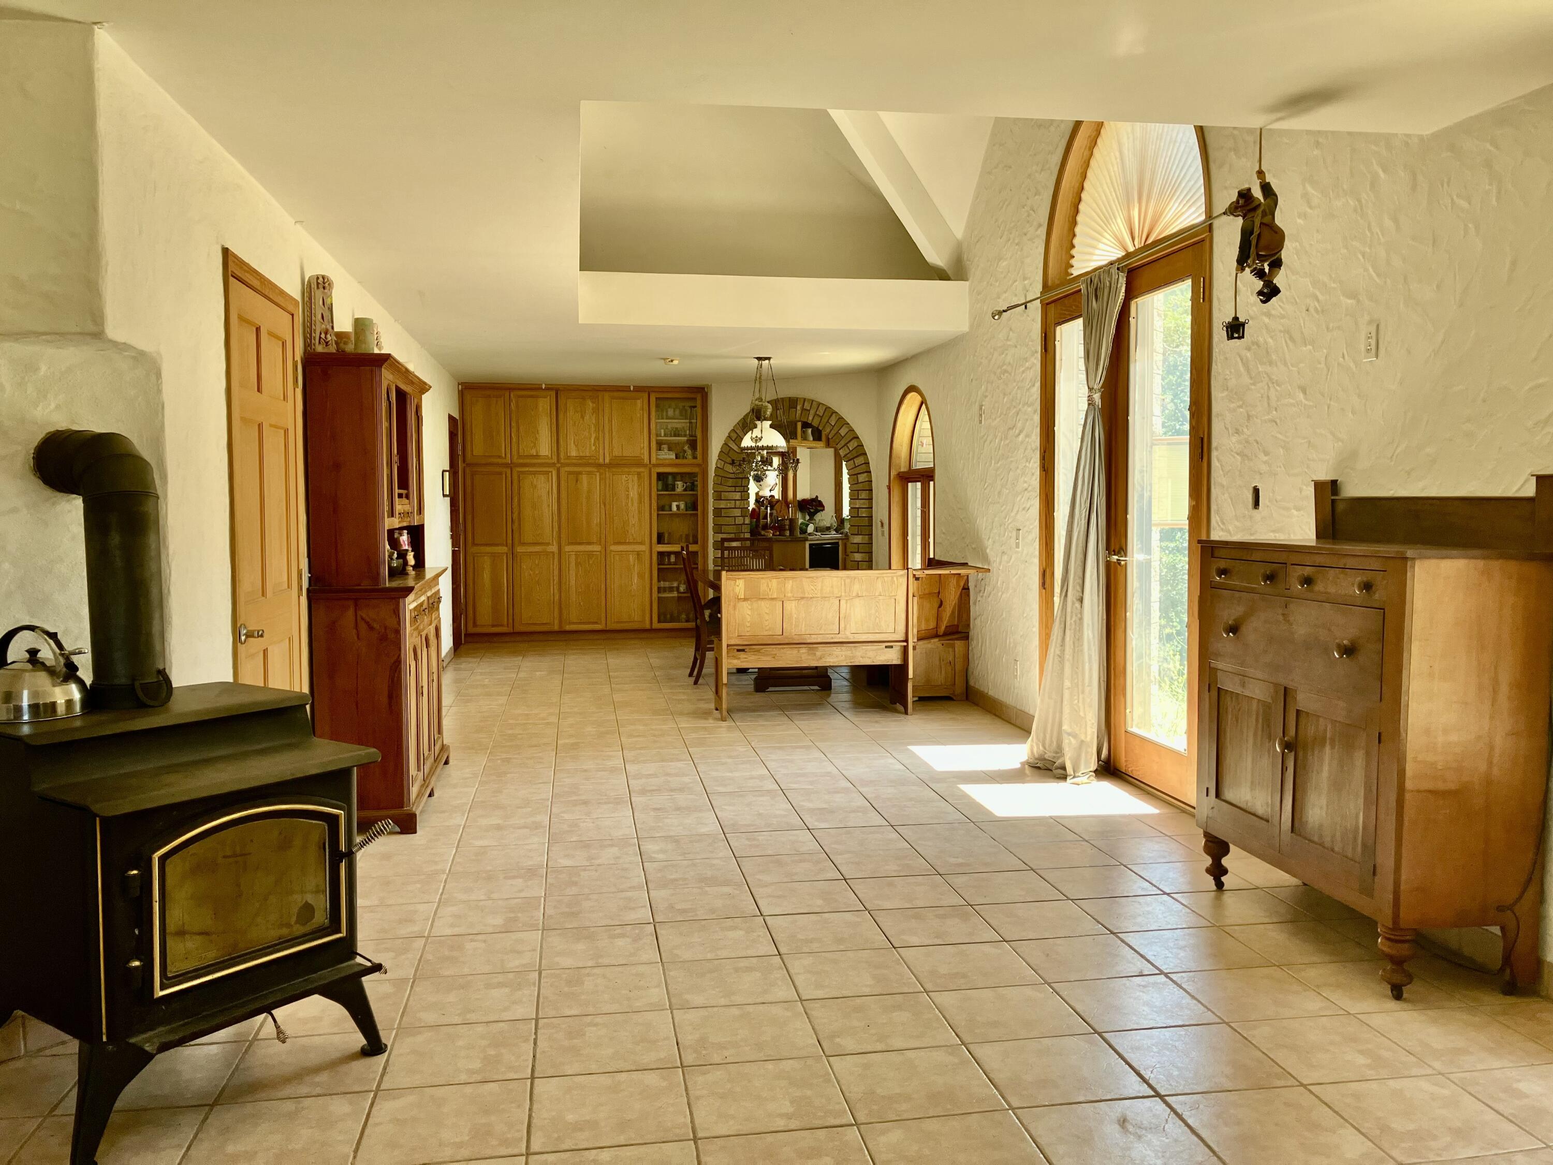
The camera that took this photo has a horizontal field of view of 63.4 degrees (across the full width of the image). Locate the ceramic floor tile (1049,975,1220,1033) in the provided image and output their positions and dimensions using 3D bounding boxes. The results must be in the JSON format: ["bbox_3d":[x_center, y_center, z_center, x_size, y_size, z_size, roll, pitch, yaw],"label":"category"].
[{"bbox_3d":[0.934,1.104,3.287,0.332,0.011,0.326,-1,4,-9],"label":"ceramic floor tile"}]

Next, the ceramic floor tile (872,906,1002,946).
[{"bbox_3d":[0.502,1.096,3.992,0.343,0.010,0.335,-1,4,-9],"label":"ceramic floor tile"}]

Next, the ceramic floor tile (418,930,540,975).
[{"bbox_3d":[-0.861,1.088,3.667,0.332,0.011,0.326,-1,4,-9],"label":"ceramic floor tile"}]

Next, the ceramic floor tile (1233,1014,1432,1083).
[{"bbox_3d":[1.290,1.091,2.931,0.320,0.010,0.320,-1,4,-9],"label":"ceramic floor tile"}]

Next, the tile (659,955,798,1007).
[{"bbox_3d":[-0.130,1.088,3.411,0.332,0.014,0.324,-1,4,-9],"label":"tile"}]

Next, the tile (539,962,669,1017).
[{"bbox_3d":[-0.468,1.104,3.391,0.332,0.011,0.326,-1,4,-9],"label":"tile"}]

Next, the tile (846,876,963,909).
[{"bbox_3d":[0.430,1.034,4.169,0.332,0.014,0.324,-1,4,-9],"label":"tile"}]

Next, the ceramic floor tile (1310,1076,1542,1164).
[{"bbox_3d":[1.375,1.142,2.679,0.332,0.011,0.326,-1,4,-9],"label":"ceramic floor tile"}]

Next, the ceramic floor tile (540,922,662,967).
[{"bbox_3d":[-0.517,1.072,3.681,0.332,0.014,0.324,-1,4,-9],"label":"ceramic floor tile"}]

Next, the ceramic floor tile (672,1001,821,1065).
[{"bbox_3d":[-0.077,1.121,3.116,0.332,0.011,0.326,-1,4,-9],"label":"ceramic floor tile"}]

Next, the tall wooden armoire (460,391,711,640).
[{"bbox_3d":[-1.802,-0.654,11.991,2.262,2.364,0.600,-1,4,-9],"label":"tall wooden armoire"}]

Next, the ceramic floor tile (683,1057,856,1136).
[{"bbox_3d":[-0.025,1.142,2.786,0.332,0.011,0.326,-1,4,-9],"label":"ceramic floor tile"}]

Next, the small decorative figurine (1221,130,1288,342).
[{"bbox_3d":[1.409,-1.019,3.703,0.140,0.610,0.160,-3,5,-33],"label":"small decorative figurine"}]

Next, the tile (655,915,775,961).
[{"bbox_3d":[-0.181,1.052,3.691,0.320,0.010,0.320,-1,4,-9],"label":"tile"}]

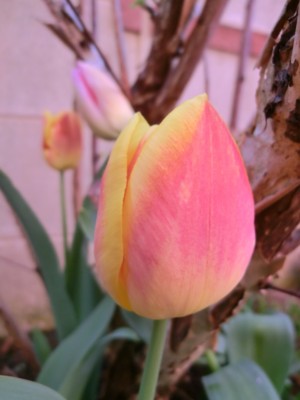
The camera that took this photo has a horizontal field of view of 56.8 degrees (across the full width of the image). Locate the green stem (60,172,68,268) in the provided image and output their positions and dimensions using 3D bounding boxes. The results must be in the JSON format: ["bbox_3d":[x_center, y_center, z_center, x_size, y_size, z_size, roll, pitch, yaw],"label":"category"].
[{"bbox_3d":[-0.100,0.022,0.325,0.006,0.113,0.006,-3,8,0],"label":"green stem"}]

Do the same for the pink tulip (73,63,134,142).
[{"bbox_3d":[-0.036,-0.072,0.205,0.036,0.068,0.036,-30,3,0],"label":"pink tulip"}]

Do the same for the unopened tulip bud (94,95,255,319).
[{"bbox_3d":[0.010,0.003,0.107,0.058,0.086,0.057,9,8,0],"label":"unopened tulip bud"}]

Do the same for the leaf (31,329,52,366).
[{"bbox_3d":[-0.121,0.165,0.310,0.020,0.044,0.010,-15,9,0],"label":"leaf"}]

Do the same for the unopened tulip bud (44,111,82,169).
[{"bbox_3d":[-0.103,-0.070,0.325,0.047,0.070,0.047,0,9,0],"label":"unopened tulip bud"}]

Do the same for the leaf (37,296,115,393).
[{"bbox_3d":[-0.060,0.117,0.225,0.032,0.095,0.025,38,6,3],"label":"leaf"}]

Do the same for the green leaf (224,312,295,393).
[{"bbox_3d":[0.089,0.124,0.225,0.056,0.066,0.030,3,12,0],"label":"green leaf"}]

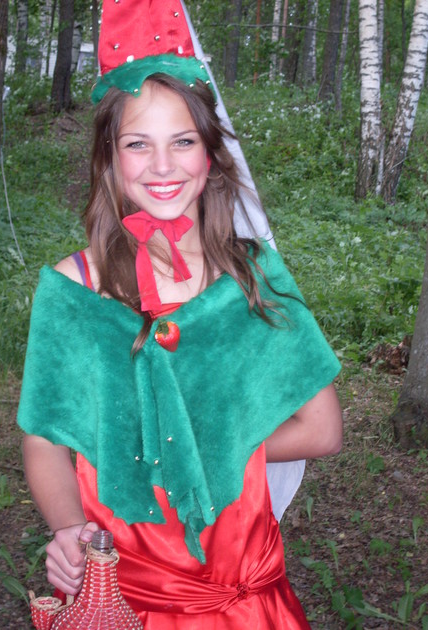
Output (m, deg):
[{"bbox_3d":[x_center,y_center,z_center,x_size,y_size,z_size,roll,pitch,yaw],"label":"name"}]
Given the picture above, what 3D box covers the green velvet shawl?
[{"bbox_3d":[-0.052,0.127,1.910,0.475,0.455,0.290,3,6,0],"label":"green velvet shawl"}]

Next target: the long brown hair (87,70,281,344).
[{"bbox_3d":[-0.043,-0.155,1.880,0.285,0.410,0.250,3,6,0],"label":"long brown hair"}]

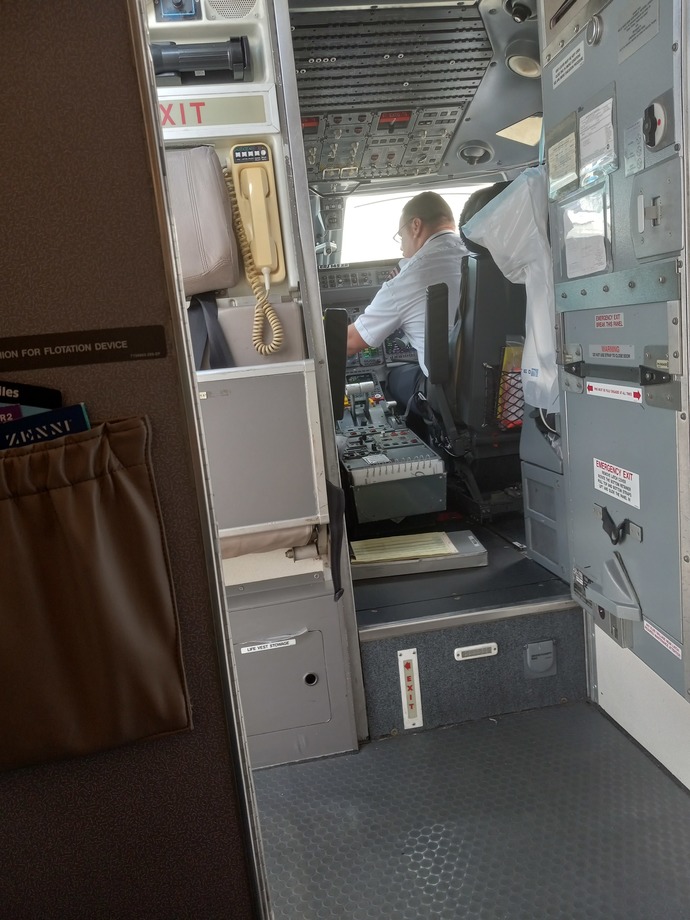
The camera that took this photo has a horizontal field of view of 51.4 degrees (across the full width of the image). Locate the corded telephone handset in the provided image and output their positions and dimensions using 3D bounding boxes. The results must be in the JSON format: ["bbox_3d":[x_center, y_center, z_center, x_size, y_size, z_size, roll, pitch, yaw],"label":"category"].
[{"bbox_3d":[-0.196,-0.429,1.562,0.090,0.403,0.040,-7,10,-8],"label":"corded telephone handset"}]

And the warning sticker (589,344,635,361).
[{"bbox_3d":[0.529,-0.214,1.429,0.002,0.027,0.190,-7,10,-5],"label":"warning sticker"}]

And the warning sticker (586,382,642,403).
[{"bbox_3d":[0.537,-0.137,1.441,0.002,0.027,0.233,-7,10,-5],"label":"warning sticker"}]

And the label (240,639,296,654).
[{"bbox_3d":[-0.178,0.438,1.681,0.127,0.013,0.002,-7,10,-8],"label":"label"}]

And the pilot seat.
[{"bbox_3d":[0.536,-0.384,2.735,0.560,1.170,0.640,-7,10,-8],"label":"pilot seat"}]

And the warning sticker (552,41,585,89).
[{"bbox_3d":[0.456,-0.805,1.467,0.002,0.037,0.153,-7,10,-5],"label":"warning sticker"}]

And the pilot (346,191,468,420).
[{"bbox_3d":[0.322,-0.426,2.837,0.600,1.120,0.720,-11,11,-26],"label":"pilot"}]

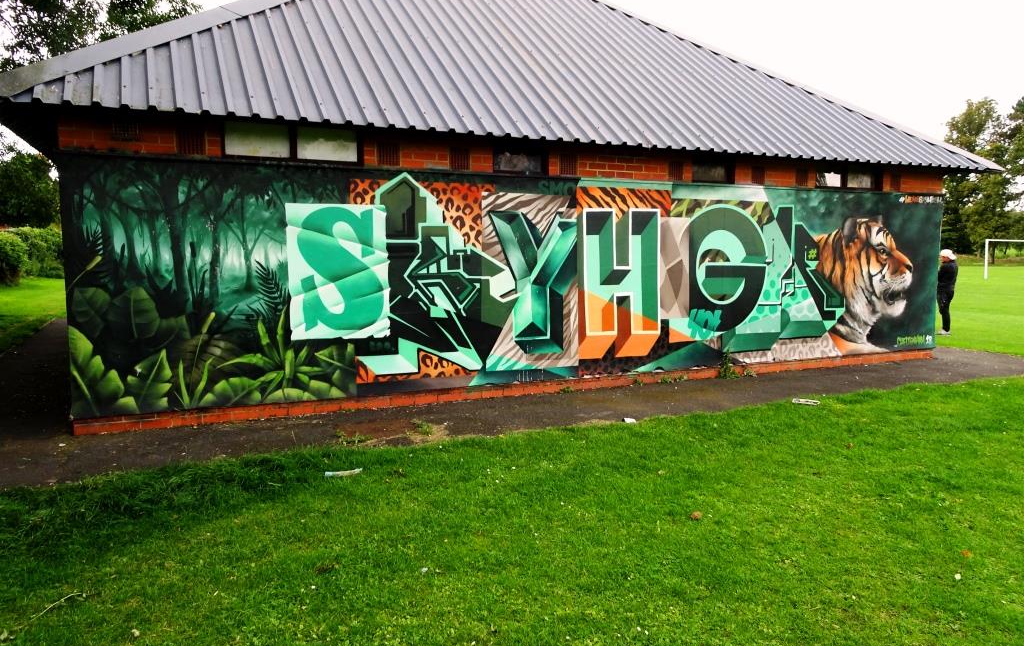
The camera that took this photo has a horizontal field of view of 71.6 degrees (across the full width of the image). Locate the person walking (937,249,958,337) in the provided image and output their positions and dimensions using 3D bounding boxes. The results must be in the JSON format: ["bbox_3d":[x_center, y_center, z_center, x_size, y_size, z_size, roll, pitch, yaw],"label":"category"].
[{"bbox_3d":[8.199,-0.579,13.457,0.420,1.620,0.480,1,5,20],"label":"person walking"}]

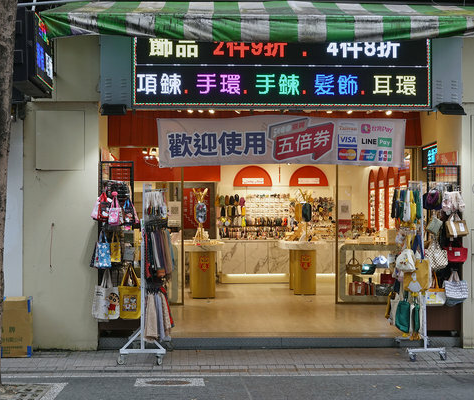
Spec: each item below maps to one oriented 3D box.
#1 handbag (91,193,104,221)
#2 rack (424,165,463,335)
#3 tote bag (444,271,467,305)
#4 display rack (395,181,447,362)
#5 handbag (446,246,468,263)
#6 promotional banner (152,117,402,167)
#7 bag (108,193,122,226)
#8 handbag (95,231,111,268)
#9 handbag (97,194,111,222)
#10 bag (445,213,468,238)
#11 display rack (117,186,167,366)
[{"bbox_3d":[-1.615,0.081,12.350,0.150,0.320,0.080,0,0,8],"label":"handbag"},{"bbox_3d":[2.480,0.610,12.870,0.450,2.040,0.500,0,0,-3],"label":"rack"},{"bbox_3d":[2.553,1.033,12.450,0.280,0.420,0.140,0,0,-8],"label":"tote bag"},{"bbox_3d":[2.080,0.790,12.150,0.440,1.940,1.050,0,0,-2],"label":"display rack"},{"bbox_3d":[2.560,0.640,12.450,0.260,0.190,0.120,0,0,-6],"label":"handbag"},{"bbox_3d":[0.534,-0.688,12.720,2.970,0.590,0.050,0,0,-2],"label":"promotional banner"},{"bbox_3d":[-1.418,0.110,12.330,0.150,0.370,0.080,0,0,5],"label":"bag"},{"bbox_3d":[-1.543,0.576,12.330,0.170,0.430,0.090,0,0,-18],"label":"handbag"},{"bbox_3d":[-1.528,0.098,12.330,0.150,0.330,0.080,0,0,-12],"label":"handbag"},{"bbox_3d":[2.570,0.301,12.450,0.250,0.300,0.130,0,0,-12],"label":"bag"},{"bbox_3d":[-1.000,0.800,11.880,0.500,1.930,1.050,0,0,-1],"label":"display rack"}]

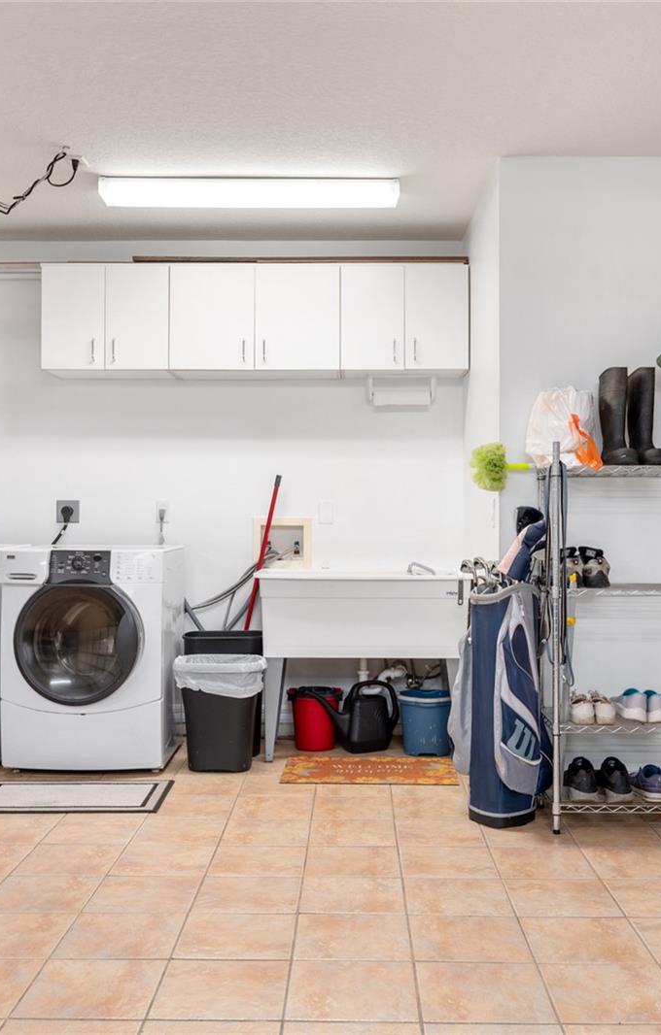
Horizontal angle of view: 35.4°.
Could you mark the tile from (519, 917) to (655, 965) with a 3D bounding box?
[{"bbox_3d":[0.664,1.112,2.713,0.299,0.010,0.299,0,0,1],"label":"tile"}]

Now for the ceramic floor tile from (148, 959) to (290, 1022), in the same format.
[{"bbox_3d":[-0.253,1.121,2.448,0.304,0.010,0.304,0,0,1],"label":"ceramic floor tile"}]

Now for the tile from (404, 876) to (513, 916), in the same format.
[{"bbox_3d":[0.367,1.112,3.023,0.300,0.008,0.300,0,0,1],"label":"tile"}]

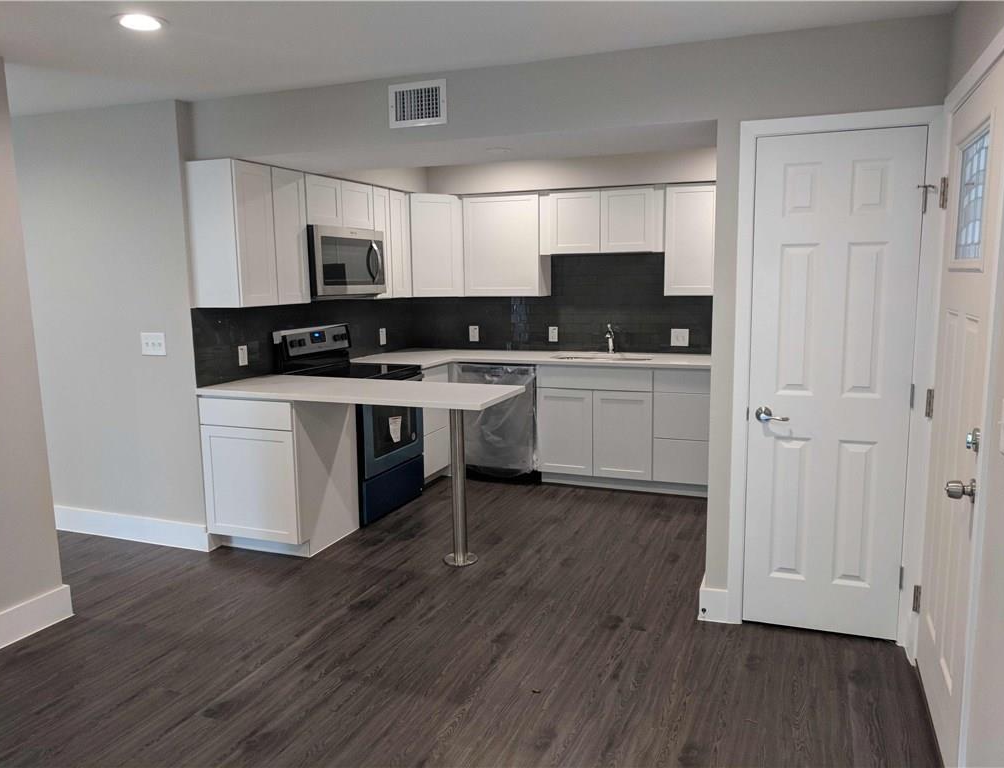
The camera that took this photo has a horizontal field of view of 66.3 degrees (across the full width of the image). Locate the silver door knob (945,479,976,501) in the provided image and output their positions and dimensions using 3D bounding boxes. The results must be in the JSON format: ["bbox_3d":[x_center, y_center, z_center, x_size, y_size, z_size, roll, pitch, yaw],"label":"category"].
[{"bbox_3d":[1.298,0.300,2.179,0.072,0.066,0.066,2,9,21],"label":"silver door knob"}]

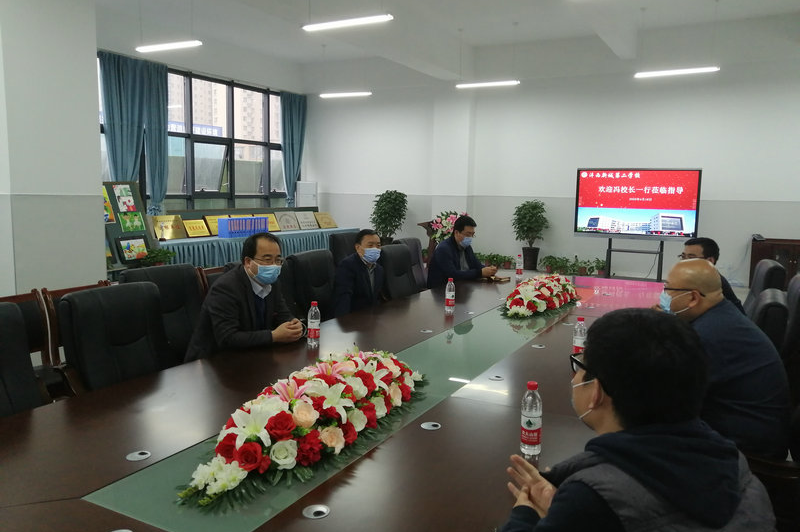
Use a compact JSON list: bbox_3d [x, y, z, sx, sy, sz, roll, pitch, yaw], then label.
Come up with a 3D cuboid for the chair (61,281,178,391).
[{"bbox_3d":[-1.198,0.669,2.914,0.660,1.100,0.620,5,8,30],"label":"chair"}]

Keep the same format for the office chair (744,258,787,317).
[{"bbox_3d":[2.498,0.510,4.702,0.660,1.100,0.620,3,7,20],"label":"office chair"}]

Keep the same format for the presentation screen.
[{"bbox_3d":[4.064,-1.063,10.749,1.980,1.200,0.090,5,8,28],"label":"presentation screen"}]

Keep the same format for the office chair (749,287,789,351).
[{"bbox_3d":[1.620,0.674,3.219,0.660,1.100,0.620,4,8,28],"label":"office chair"}]

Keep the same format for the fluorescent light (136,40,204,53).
[{"bbox_3d":[-3.135,-2.979,8.468,1.220,0.070,0.110,4,8,28],"label":"fluorescent light"}]

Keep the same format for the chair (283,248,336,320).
[{"bbox_3d":[-0.429,0.468,4.526,0.680,1.100,0.620,5,8,28],"label":"chair"}]

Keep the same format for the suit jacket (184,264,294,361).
[{"bbox_3d":[-0.827,0.331,3.242,0.500,0.680,0.580,6,8,36],"label":"suit jacket"}]

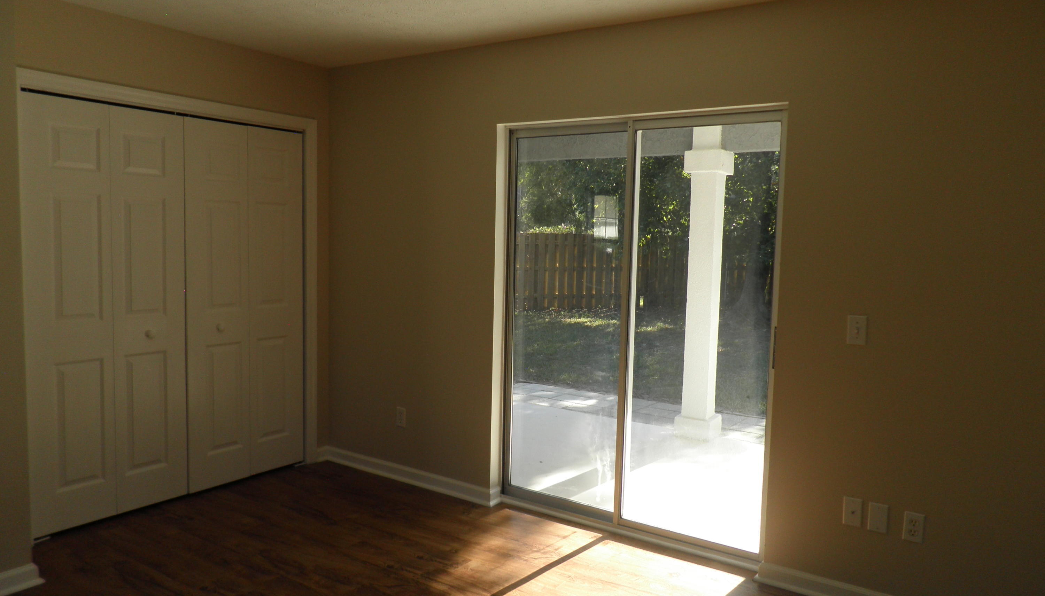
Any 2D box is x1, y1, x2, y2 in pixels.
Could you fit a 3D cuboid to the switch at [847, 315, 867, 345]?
[{"bbox_3d":[1.335,0.130,2.893,0.071,0.115,0.014,5,6,34],"label":"switch"}]

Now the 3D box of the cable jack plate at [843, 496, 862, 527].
[{"bbox_3d":[1.340,0.871,2.942,0.071,0.115,0.010,5,6,34],"label":"cable jack plate"}]

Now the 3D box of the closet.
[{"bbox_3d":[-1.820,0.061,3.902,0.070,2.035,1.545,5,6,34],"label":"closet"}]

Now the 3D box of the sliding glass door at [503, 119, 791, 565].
[{"bbox_3d":[0.517,0.137,3.608,1.449,2.019,0.090,5,6,34],"label":"sliding glass door"}]

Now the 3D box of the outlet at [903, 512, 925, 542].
[{"bbox_3d":[1.523,0.894,2.821,0.071,0.115,0.010,5,6,34],"label":"outlet"}]

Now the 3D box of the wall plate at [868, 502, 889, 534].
[{"bbox_3d":[1.419,0.880,2.891,0.071,0.115,0.008,5,6,34],"label":"wall plate"}]

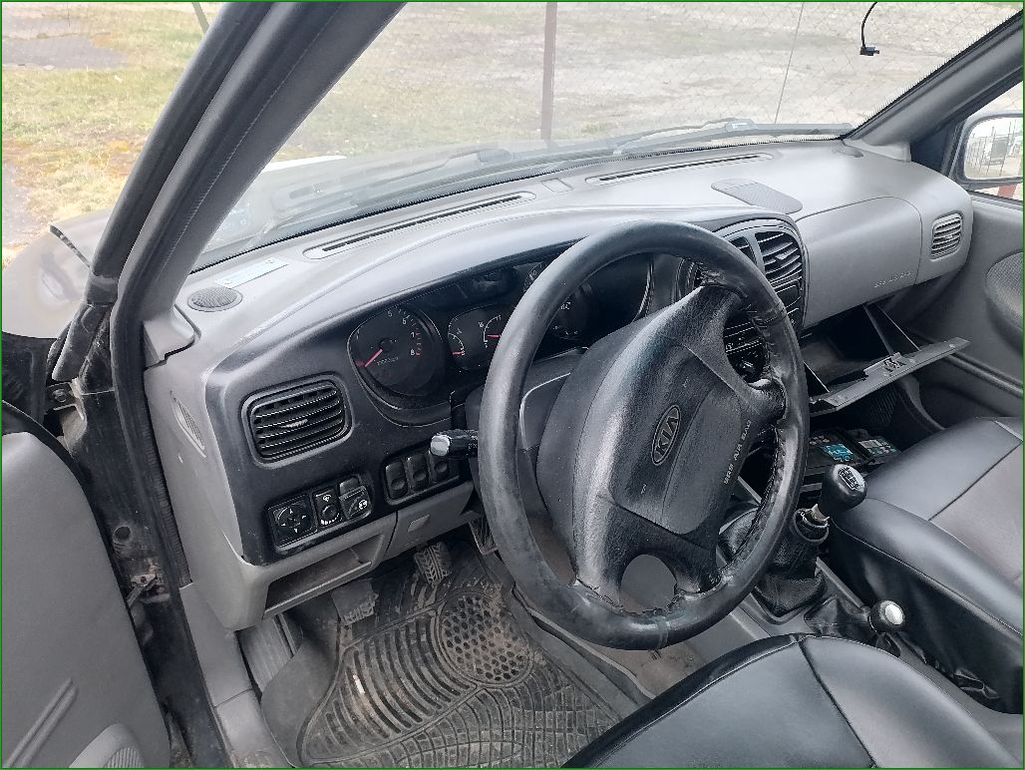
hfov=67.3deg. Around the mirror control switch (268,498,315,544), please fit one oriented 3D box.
[{"bbox_3d":[-0.226,0.136,0.782,0.042,0.046,0.016,-19,25,-29],"label":"mirror control switch"}]

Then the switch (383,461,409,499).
[{"bbox_3d":[-0.127,0.104,0.837,0.024,0.043,0.015,-19,25,-29],"label":"switch"}]

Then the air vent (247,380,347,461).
[{"bbox_3d":[-0.217,0.032,0.763,0.101,0.075,0.030,-19,25,-29],"label":"air vent"}]

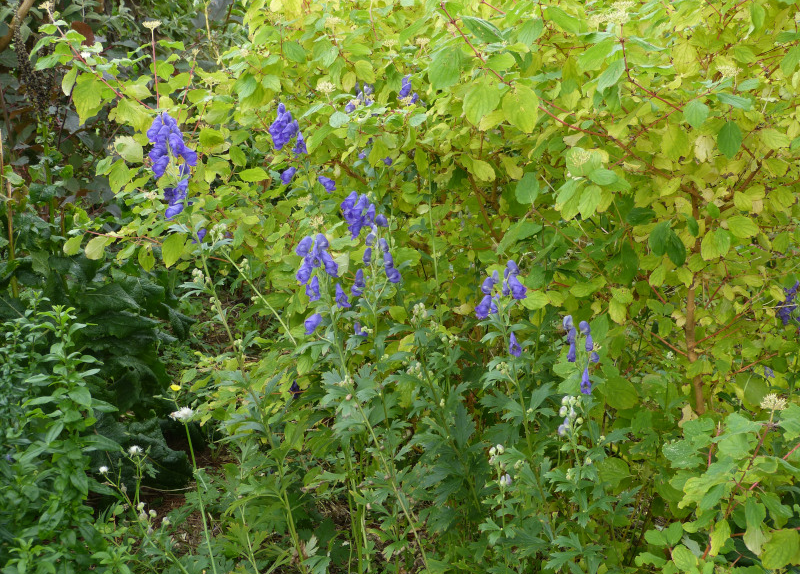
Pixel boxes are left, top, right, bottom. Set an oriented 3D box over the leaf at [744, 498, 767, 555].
[{"bbox_3d":[0.530,0.357,2.000,0.033,0.082,0.018,1,12,6],"label":"leaf"}]

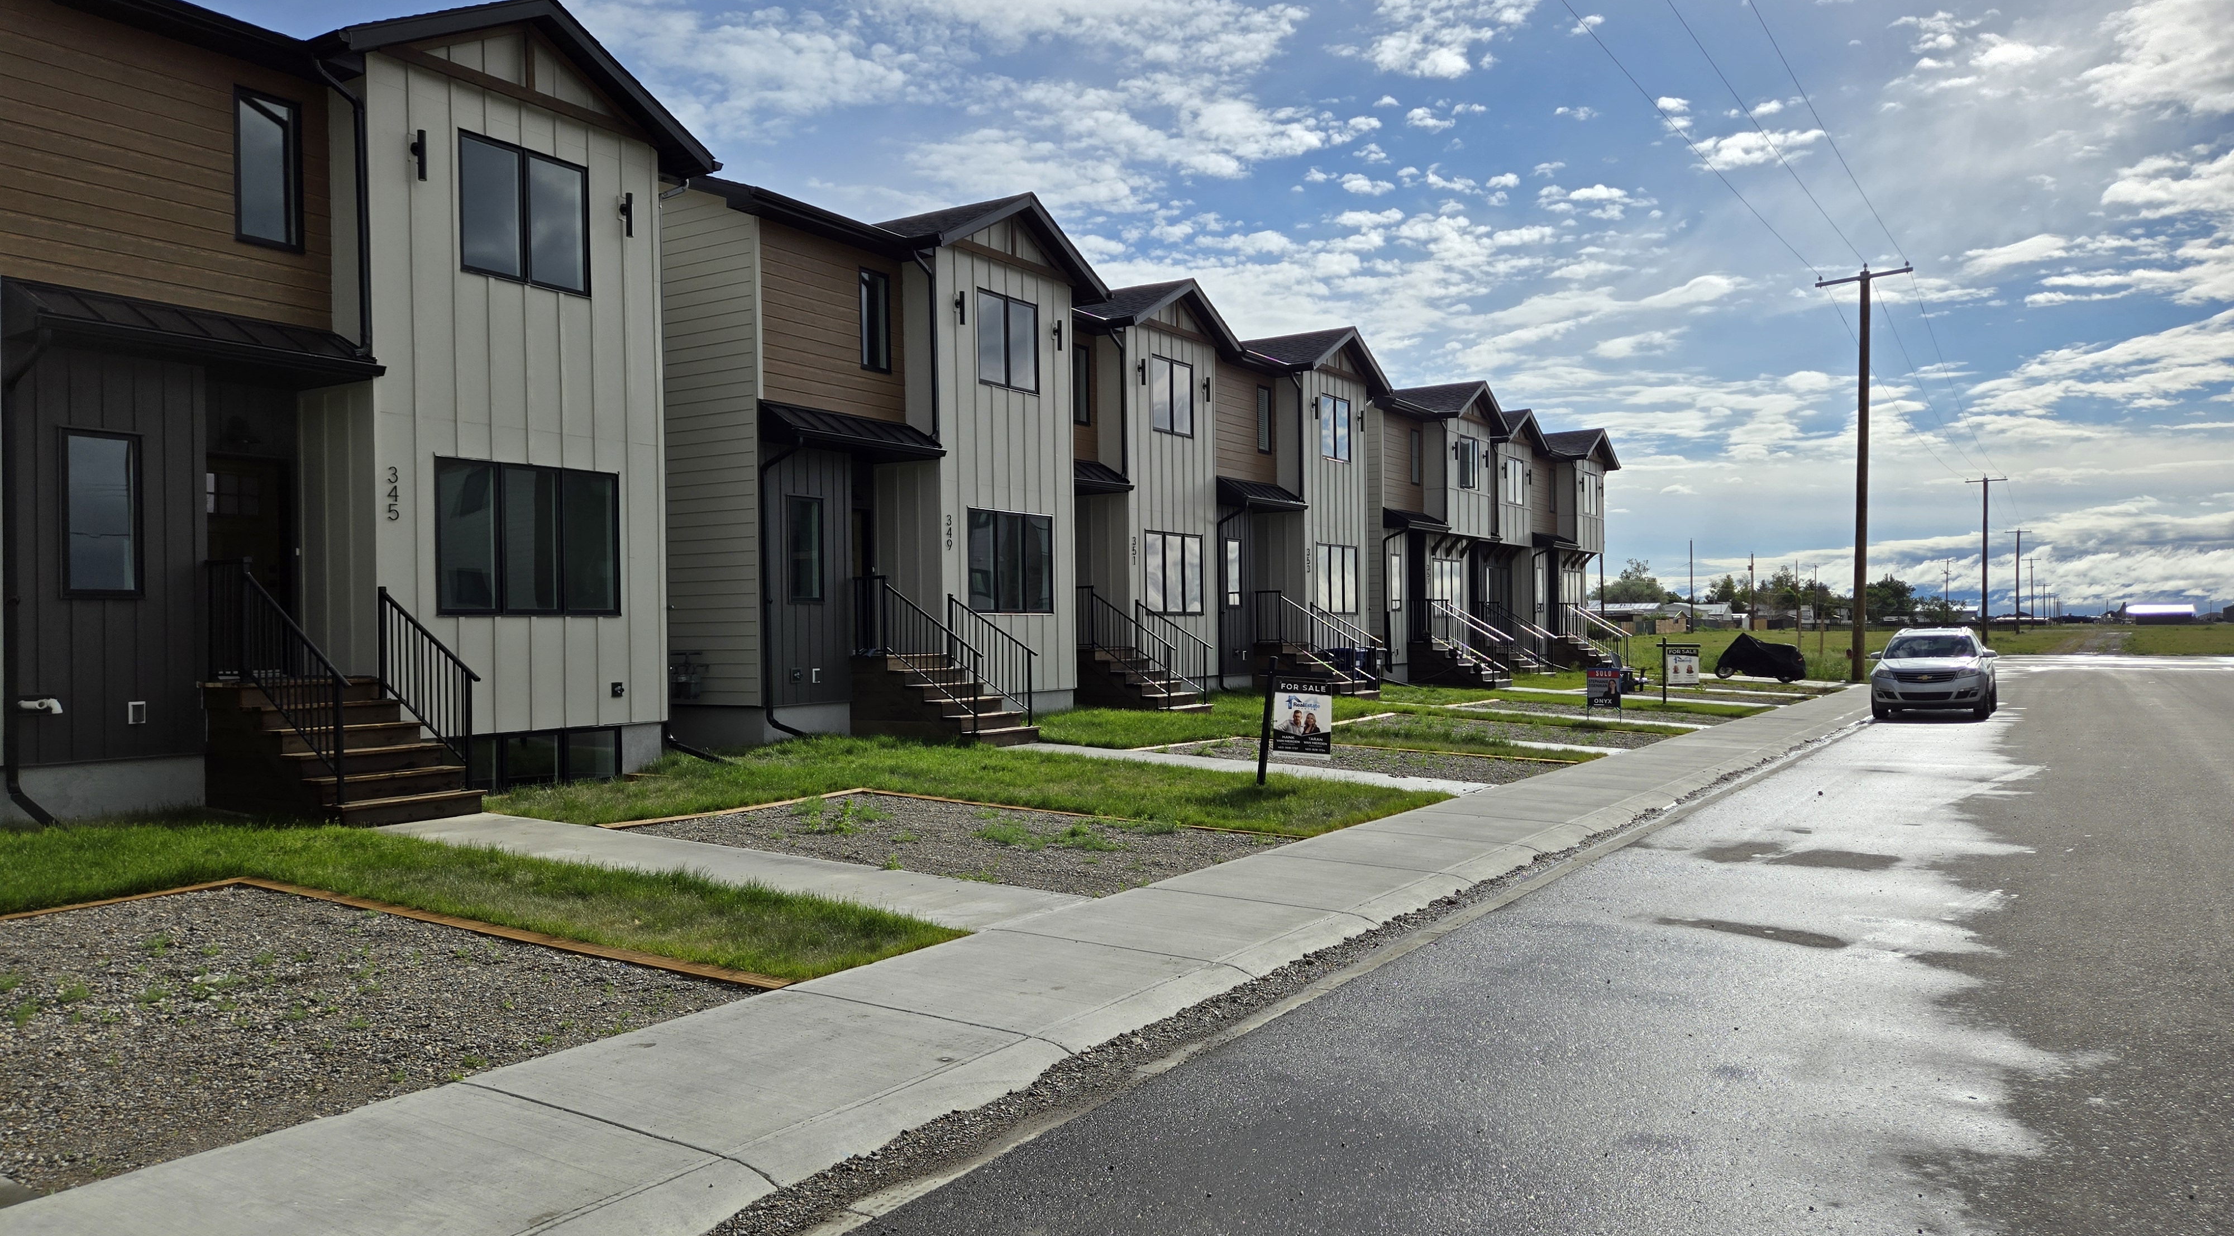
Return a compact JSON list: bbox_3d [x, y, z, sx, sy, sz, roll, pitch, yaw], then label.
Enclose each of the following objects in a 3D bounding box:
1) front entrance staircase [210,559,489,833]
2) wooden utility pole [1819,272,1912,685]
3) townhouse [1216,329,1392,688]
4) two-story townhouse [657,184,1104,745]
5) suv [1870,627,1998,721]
[{"bbox_3d":[-6.559,0.569,12.426,2.500,2.120,1.270,-1,0,32],"label":"front entrance staircase"},{"bbox_3d":[21.249,-4.120,42.332,2.500,11.800,0.360,1,1,33],"label":"wooden utility pole"},{"bbox_3d":[-0.106,-2.354,32.709,11.000,7.850,6.200,-1,0,32],"label":"townhouse"},{"bbox_3d":[-6.299,-2.309,22.724,11.000,7.850,6.300,-1,0,32],"label":"two-story townhouse"},{"bbox_3d":[16.450,1.040,29.800,2.000,1.780,5.100,-1,0,33],"label":"suv"}]

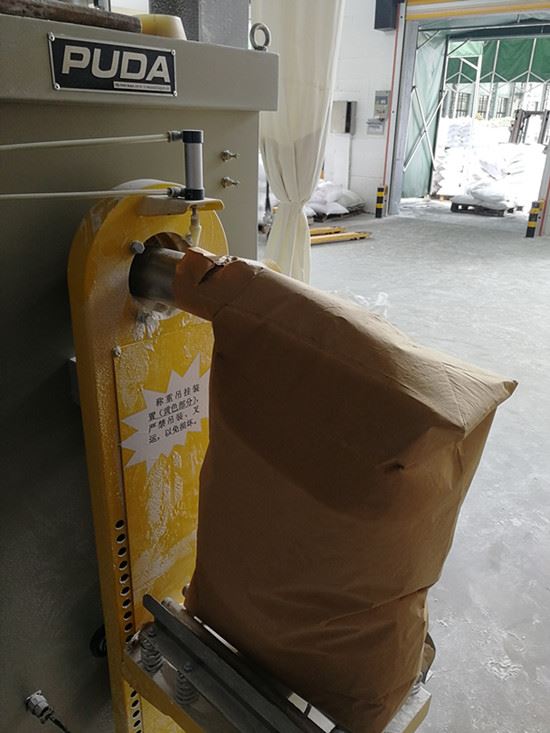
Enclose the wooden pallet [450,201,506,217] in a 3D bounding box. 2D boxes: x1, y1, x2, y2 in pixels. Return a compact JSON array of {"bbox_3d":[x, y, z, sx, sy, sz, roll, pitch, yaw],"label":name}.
[{"bbox_3d":[4.165,-3.086,11.084,1.000,0.152,1.200,18,29,34],"label":"wooden pallet"}]

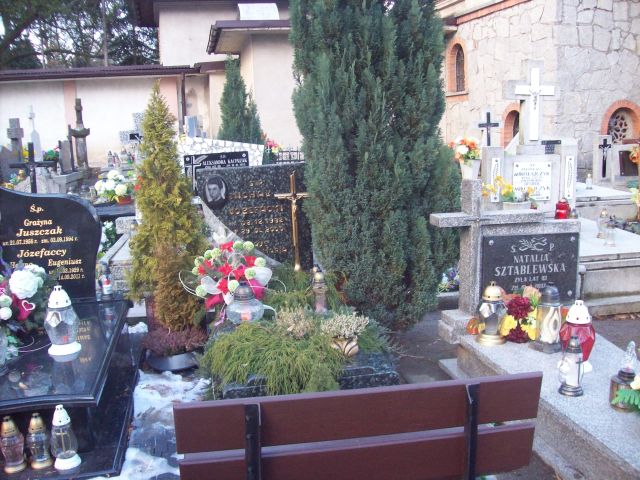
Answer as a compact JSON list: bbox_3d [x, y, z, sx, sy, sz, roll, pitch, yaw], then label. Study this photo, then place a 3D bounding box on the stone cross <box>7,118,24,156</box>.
[{"bbox_3d":[-5.490,-1.866,12.000,0.310,0.640,0.160,-3,9,-12],"label":"stone cross"}]

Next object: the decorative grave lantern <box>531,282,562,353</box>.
[{"bbox_3d":[1.151,0.389,3.350,0.160,0.349,0.155,-3,10,-12],"label":"decorative grave lantern"}]

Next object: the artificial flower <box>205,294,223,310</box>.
[{"bbox_3d":[-0.648,0.380,4.050,0.105,0.095,0.060,-2,9,-9],"label":"artificial flower"}]

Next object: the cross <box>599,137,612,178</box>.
[{"bbox_3d":[4.289,-1.232,10.000,0.210,0.600,0.070,-3,10,-12],"label":"cross"}]

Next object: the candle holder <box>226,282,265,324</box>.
[{"bbox_3d":[-0.442,0.383,3.950,0.215,0.265,0.215,-3,9,-12],"label":"candle holder"}]

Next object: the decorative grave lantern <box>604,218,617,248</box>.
[{"bbox_3d":[2.512,-0.069,5.750,0.105,0.260,0.105,-3,10,-12],"label":"decorative grave lantern"}]

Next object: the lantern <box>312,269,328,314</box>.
[{"bbox_3d":[0.003,0.332,4.250,0.095,0.300,0.095,-3,9,-12],"label":"lantern"}]

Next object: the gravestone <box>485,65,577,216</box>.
[{"bbox_3d":[2.208,-1.039,6.950,0.960,1.560,0.300,-3,10,-13],"label":"gravestone"}]

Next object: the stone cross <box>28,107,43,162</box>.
[{"bbox_3d":[-5.553,-2.070,13.000,0.220,1.080,0.180,-2,10,-8],"label":"stone cross"}]

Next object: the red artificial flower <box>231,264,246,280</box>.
[{"bbox_3d":[-0.500,0.199,4.080,0.090,0.090,0.050,-2,9,-7],"label":"red artificial flower"}]

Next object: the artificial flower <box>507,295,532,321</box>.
[{"bbox_3d":[1.079,0.370,3.600,0.135,0.125,0.110,2,9,17],"label":"artificial flower"}]

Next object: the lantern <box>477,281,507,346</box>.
[{"bbox_3d":[0.920,0.392,3.570,0.155,0.320,0.155,-3,9,-12],"label":"lantern"}]

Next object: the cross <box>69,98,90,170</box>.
[{"bbox_3d":[-4.444,-1.950,12.300,0.380,1.330,0.270,-3,9,-12],"label":"cross"}]

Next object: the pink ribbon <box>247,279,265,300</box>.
[{"bbox_3d":[-0.417,0.320,4.300,0.115,0.140,0.070,-2,8,-5],"label":"pink ribbon"}]

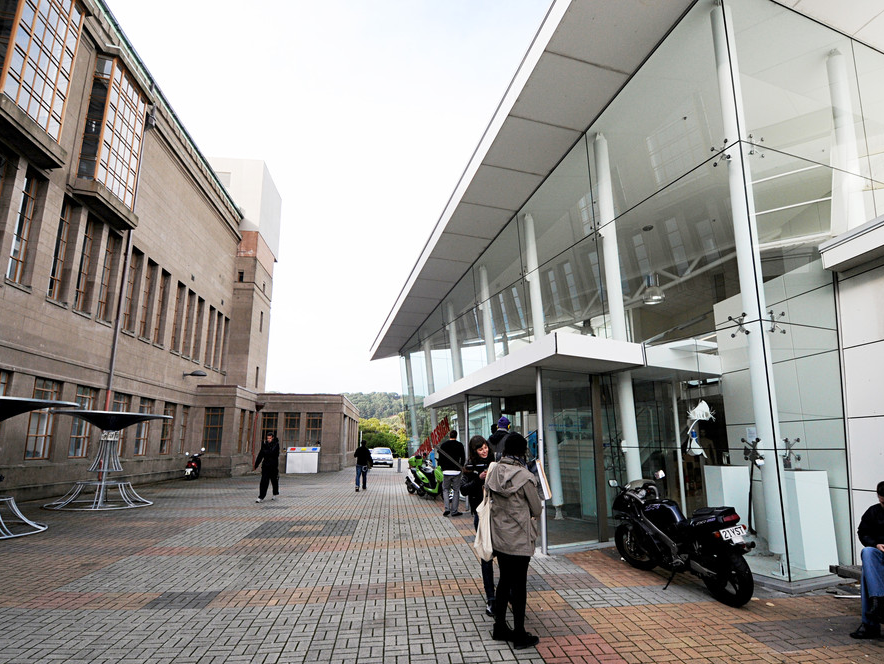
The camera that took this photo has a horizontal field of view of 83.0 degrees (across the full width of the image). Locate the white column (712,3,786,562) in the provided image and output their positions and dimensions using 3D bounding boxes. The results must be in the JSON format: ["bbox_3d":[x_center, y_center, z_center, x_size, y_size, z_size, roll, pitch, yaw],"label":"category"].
[{"bbox_3d":[3.414,-0.535,5.530,0.235,6.184,0.235,-6,0,-7],"label":"white column"}]

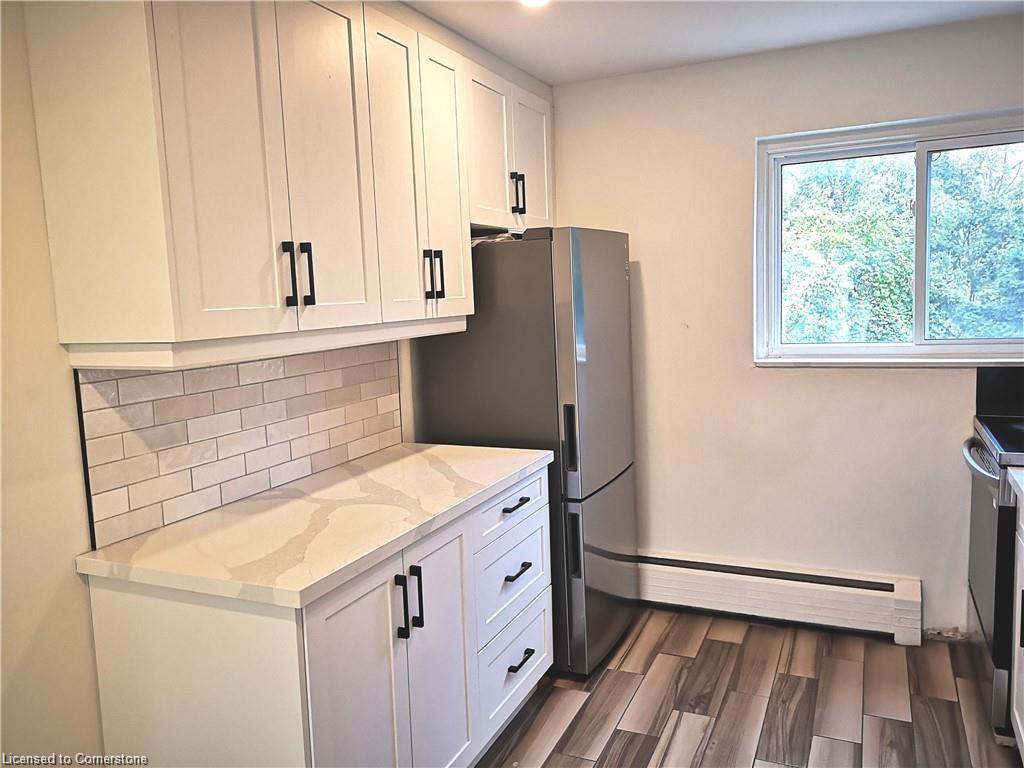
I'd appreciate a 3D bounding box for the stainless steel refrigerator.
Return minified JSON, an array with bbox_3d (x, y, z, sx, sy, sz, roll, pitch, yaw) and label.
[{"bbox_3d":[0.085,0.250,3.315,0.699,1.698,0.661,1,7,24],"label":"stainless steel refrigerator"}]

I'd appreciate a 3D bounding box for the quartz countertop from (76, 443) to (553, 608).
[{"bbox_3d":[-0.427,0.339,2.353,0.649,0.035,1.400,1,7,24],"label":"quartz countertop"}]

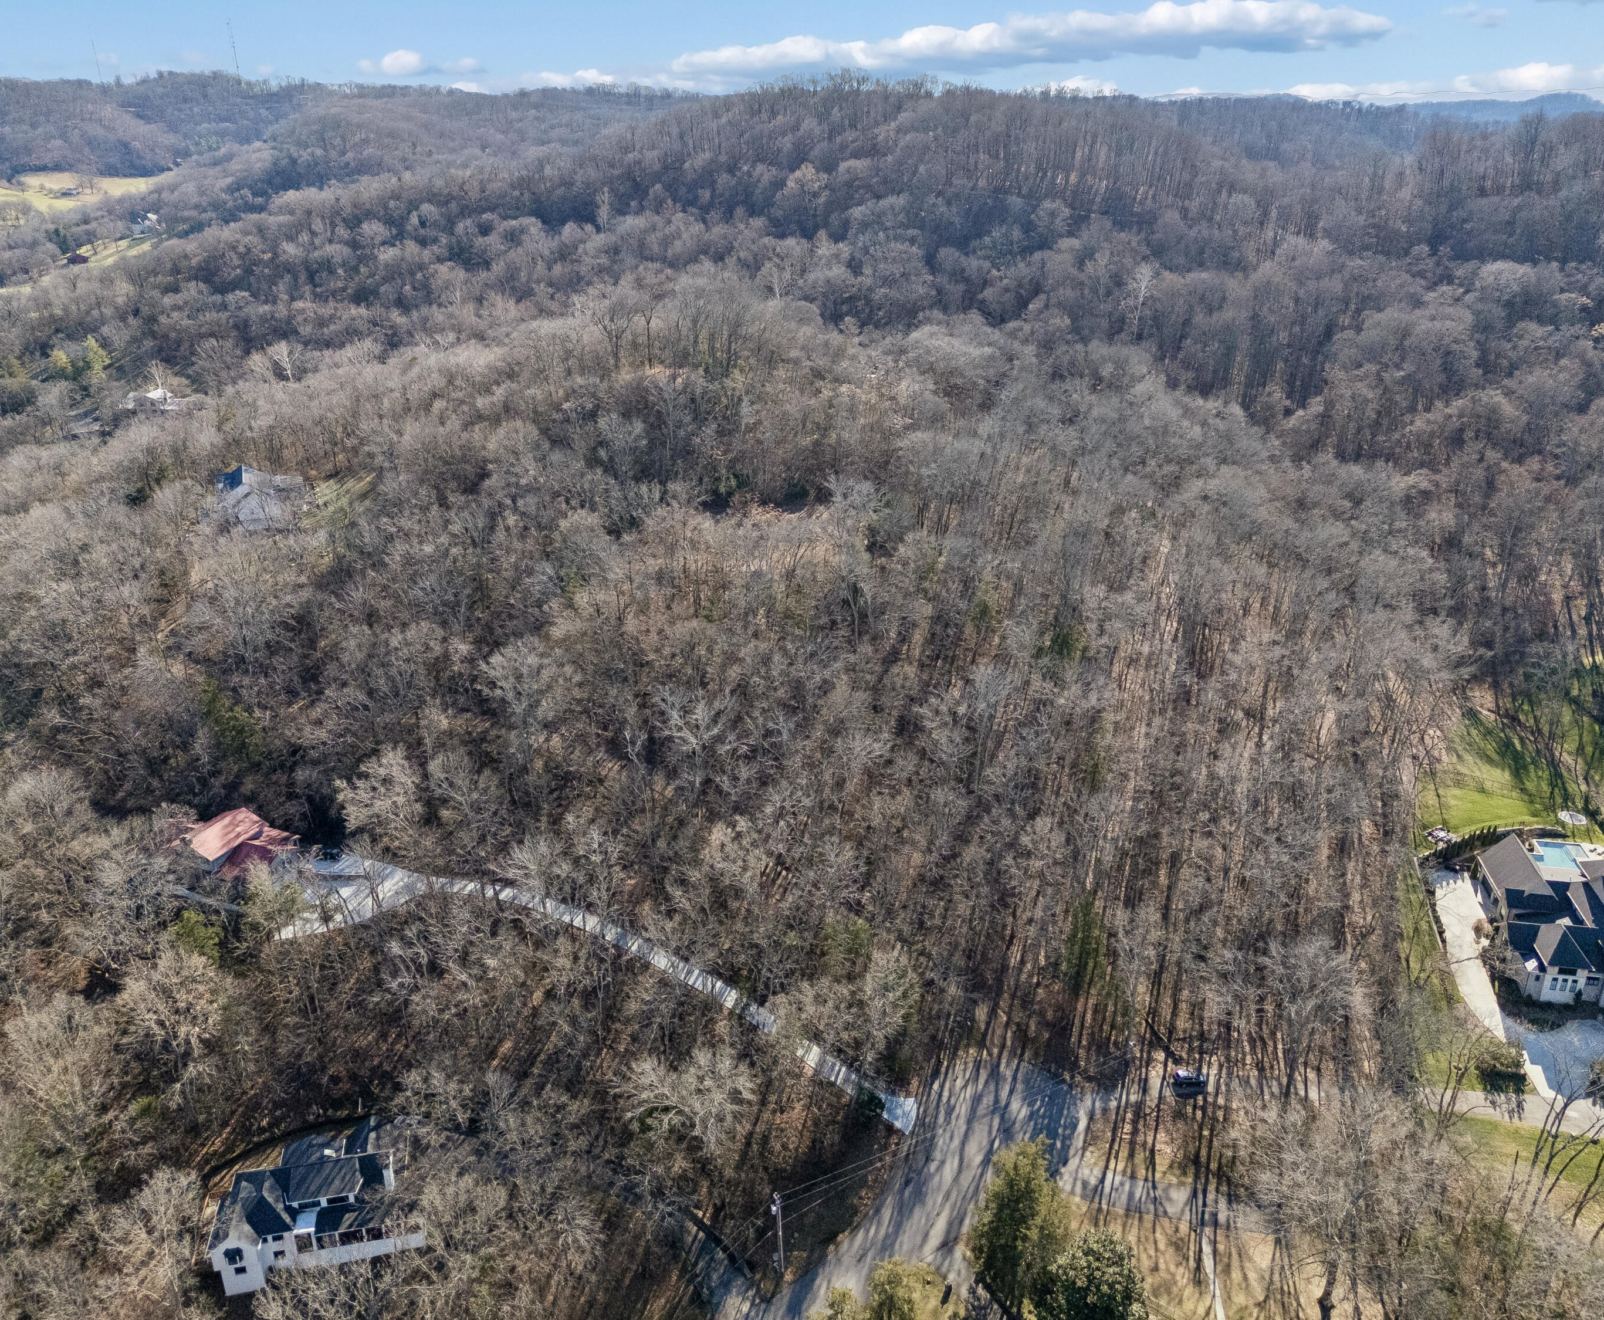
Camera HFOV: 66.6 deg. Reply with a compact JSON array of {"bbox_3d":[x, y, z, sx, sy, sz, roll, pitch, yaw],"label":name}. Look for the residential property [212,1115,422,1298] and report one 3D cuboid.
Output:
[{"bbox_3d":[-52.521,60.445,136.482,21.200,9.000,14.800,-4,24,-10],"label":"residential property"}]

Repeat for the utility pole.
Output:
[{"bbox_3d":[-2.463,62.159,131.617,1.000,11.700,0.700,0,23,0],"label":"utility pole"}]

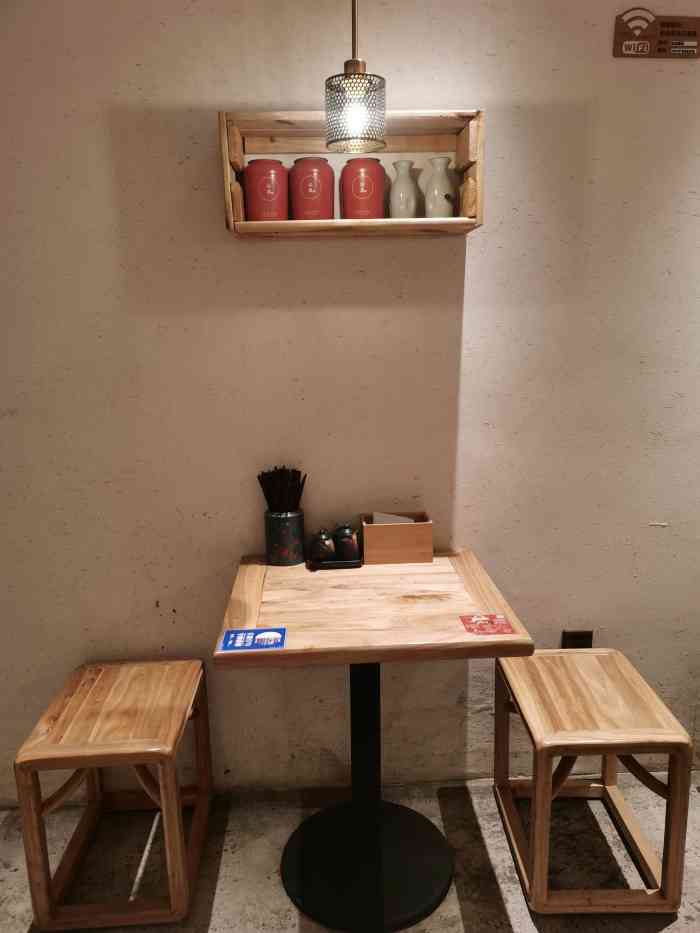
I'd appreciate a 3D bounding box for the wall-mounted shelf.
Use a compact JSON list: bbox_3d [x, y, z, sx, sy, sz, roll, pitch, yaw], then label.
[{"bbox_3d":[0.005,-0.695,1.753,0.596,0.250,0.191,-2,11,-3],"label":"wall-mounted shelf"}]

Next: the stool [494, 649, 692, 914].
[{"bbox_3d":[0.593,0.783,1.881,0.348,0.436,0.459,-1,11,1],"label":"stool"}]

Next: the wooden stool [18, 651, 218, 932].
[{"bbox_3d":[-0.568,0.810,1.869,0.349,0.436,0.450,-2,11,-2],"label":"wooden stool"}]

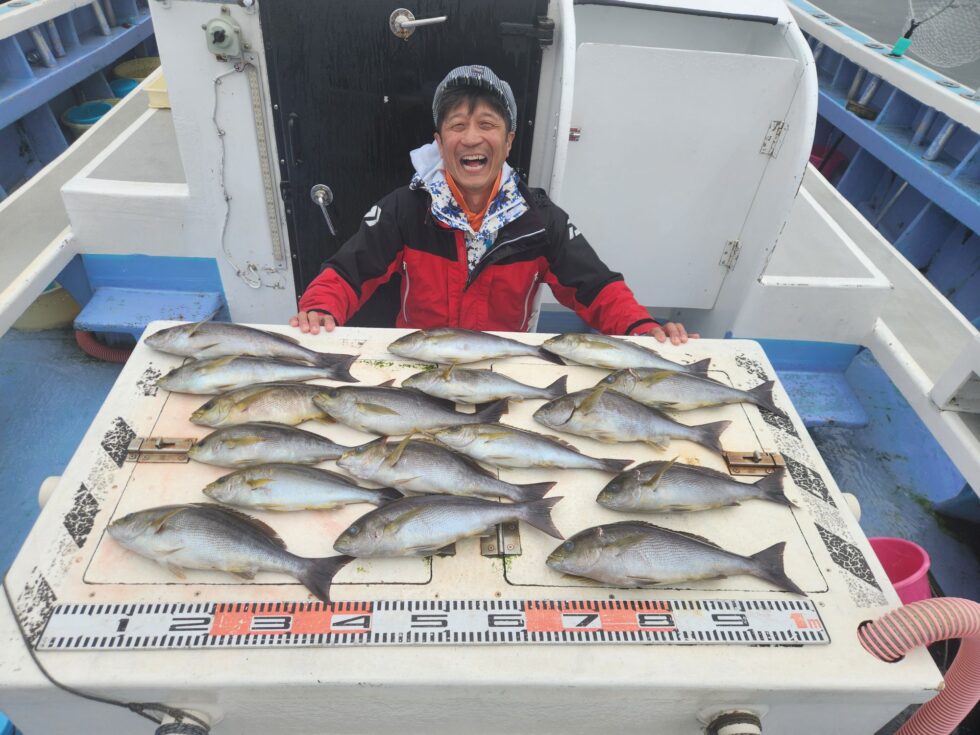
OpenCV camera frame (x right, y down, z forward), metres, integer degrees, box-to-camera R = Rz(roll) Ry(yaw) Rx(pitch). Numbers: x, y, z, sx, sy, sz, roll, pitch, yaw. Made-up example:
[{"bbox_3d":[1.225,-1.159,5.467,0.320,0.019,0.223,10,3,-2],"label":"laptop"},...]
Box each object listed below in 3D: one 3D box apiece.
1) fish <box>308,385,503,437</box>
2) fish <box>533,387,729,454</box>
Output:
[{"bbox_3d":[-0.134,0.073,1.095,0.334,0.049,0.101,2,41,-3],"label":"fish"},{"bbox_3d":[0.250,0.086,1.121,0.356,0.051,0.114,5,41,-1],"label":"fish"}]

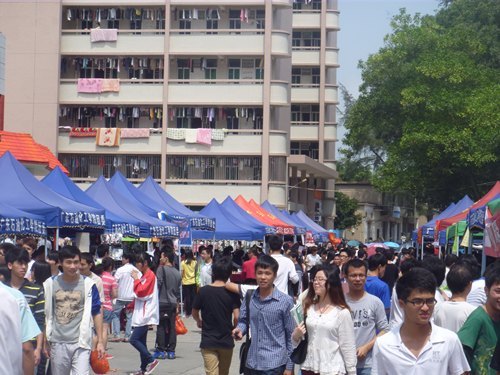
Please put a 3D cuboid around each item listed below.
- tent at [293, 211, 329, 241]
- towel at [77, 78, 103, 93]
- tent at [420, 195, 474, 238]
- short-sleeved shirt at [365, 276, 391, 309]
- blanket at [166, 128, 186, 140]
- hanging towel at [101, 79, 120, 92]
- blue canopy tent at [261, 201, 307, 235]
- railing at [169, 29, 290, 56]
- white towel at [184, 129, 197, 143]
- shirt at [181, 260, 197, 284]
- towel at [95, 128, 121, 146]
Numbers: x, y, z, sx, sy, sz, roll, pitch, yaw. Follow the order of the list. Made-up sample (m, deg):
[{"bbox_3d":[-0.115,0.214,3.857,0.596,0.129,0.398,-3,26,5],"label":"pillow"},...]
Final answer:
[{"bbox_3d":[2.611,2.895,81.942,3.000,3.438,3.000,1,-2,9],"label":"tent"},{"bbox_3d":[-10.937,-6.944,108.543,1.688,0.963,0.200,1,-2,7],"label":"towel"},{"bbox_3d":[6.688,1.916,48.994,3.000,3.350,3.000,1,-2,7],"label":"tent"},{"bbox_3d":[1.233,1.259,16.600,0.460,0.670,0.280,0,-2,38],"label":"short-sleeved shirt"},{"bbox_3d":[-4.978,-3.602,107.683,1.340,0.793,0.200,1,-2,7],"label":"blanket"},{"bbox_3d":[-9.486,-6.960,108.361,1.307,0.907,0.200,1,-2,7],"label":"hanging towel"},{"bbox_3d":[0.637,2.312,66.961,3.000,3.350,3.000,1,-2,9],"label":"blue canopy tent"},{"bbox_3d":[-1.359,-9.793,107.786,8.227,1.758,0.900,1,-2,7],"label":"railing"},{"bbox_3d":[-3.993,-3.488,107.000,0.850,0.960,0.220,1,-2,9],"label":"white towel"},{"bbox_3d":[-1.441,2.019,37.600,0.390,0.600,0.270,1,-2,0],"label":"shirt"},{"bbox_3d":[-9.587,-3.392,107.800,1.620,1.220,0.220,1,-2,9],"label":"towel"}]

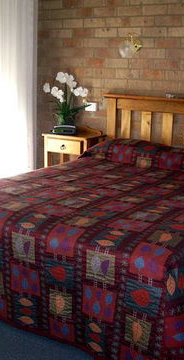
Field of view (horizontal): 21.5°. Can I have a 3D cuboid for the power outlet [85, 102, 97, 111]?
[{"bbox_3d":[-0.007,-0.678,4.524,0.115,0.073,0.012,10,16,31],"label":"power outlet"}]

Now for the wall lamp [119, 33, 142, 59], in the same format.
[{"bbox_3d":[0.332,-1.124,4.056,0.140,0.205,0.255,10,16,31],"label":"wall lamp"}]

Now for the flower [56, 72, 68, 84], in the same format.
[{"bbox_3d":[-0.274,-0.928,4.440,0.105,0.105,0.060,5,14,14],"label":"flower"}]

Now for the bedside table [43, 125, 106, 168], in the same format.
[{"bbox_3d":[-0.173,-0.086,4.559,0.492,0.808,0.330,10,16,31],"label":"bedside table"}]

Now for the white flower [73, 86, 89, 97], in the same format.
[{"bbox_3d":[-0.103,-0.793,4.361,0.135,0.095,0.070,5,14,15],"label":"white flower"}]

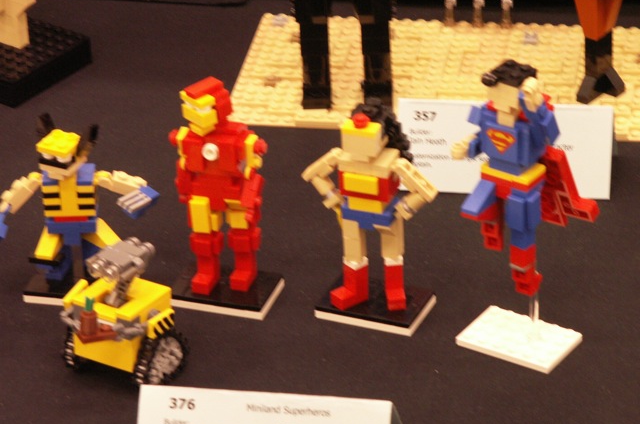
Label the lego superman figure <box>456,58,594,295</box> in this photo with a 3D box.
[{"bbox_3d":[0.089,-0.018,1.218,0.053,0.118,0.060,17,36,28],"label":"lego superman figure"}]

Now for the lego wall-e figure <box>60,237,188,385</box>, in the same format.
[{"bbox_3d":[-0.092,0.046,1.226,0.050,0.059,0.045,17,36,28],"label":"lego wall-e figure"}]

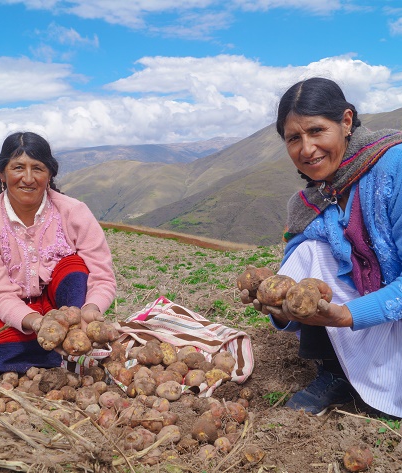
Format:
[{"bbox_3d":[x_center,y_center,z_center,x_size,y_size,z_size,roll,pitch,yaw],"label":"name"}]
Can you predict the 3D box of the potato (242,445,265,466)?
[{"bbox_3d":[0.107,0.440,1.070,0.046,0.042,0.044,0,3,0],"label":"potato"}]

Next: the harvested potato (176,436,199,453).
[{"bbox_3d":[-0.028,0.438,1.120,0.045,0.036,0.042,0,3,0],"label":"harvested potato"}]

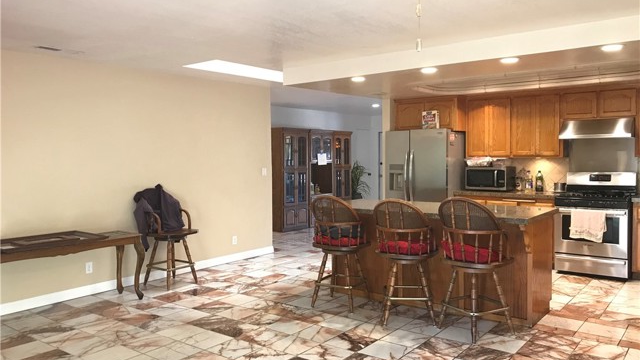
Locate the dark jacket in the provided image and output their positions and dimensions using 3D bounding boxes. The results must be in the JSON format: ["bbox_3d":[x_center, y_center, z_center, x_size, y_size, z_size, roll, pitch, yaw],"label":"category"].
[{"bbox_3d":[-1.821,0.413,5.943,0.320,0.720,0.570,1,3,38],"label":"dark jacket"}]

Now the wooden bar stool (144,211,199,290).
[{"bbox_3d":[-1.704,0.659,5.880,0.540,1.050,0.470,1,3,38],"label":"wooden bar stool"}]

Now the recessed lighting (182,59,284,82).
[{"bbox_3d":[-0.741,-1.311,6.310,0.570,0.060,1.900,1,3,38],"label":"recessed lighting"}]

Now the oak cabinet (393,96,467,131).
[{"bbox_3d":[1.641,-0.923,7.441,0.932,0.445,0.580,1,3,38],"label":"oak cabinet"}]

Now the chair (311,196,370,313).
[{"bbox_3d":[0.183,0.672,4.928,0.470,1.055,0.540,1,3,30],"label":"chair"}]

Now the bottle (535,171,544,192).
[{"bbox_3d":[2.832,0.017,6.661,0.080,0.276,0.080,1,3,37],"label":"bottle"}]

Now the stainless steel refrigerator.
[{"bbox_3d":[1.502,0.184,7.264,0.910,1.745,0.800,1,3,37],"label":"stainless steel refrigerator"}]

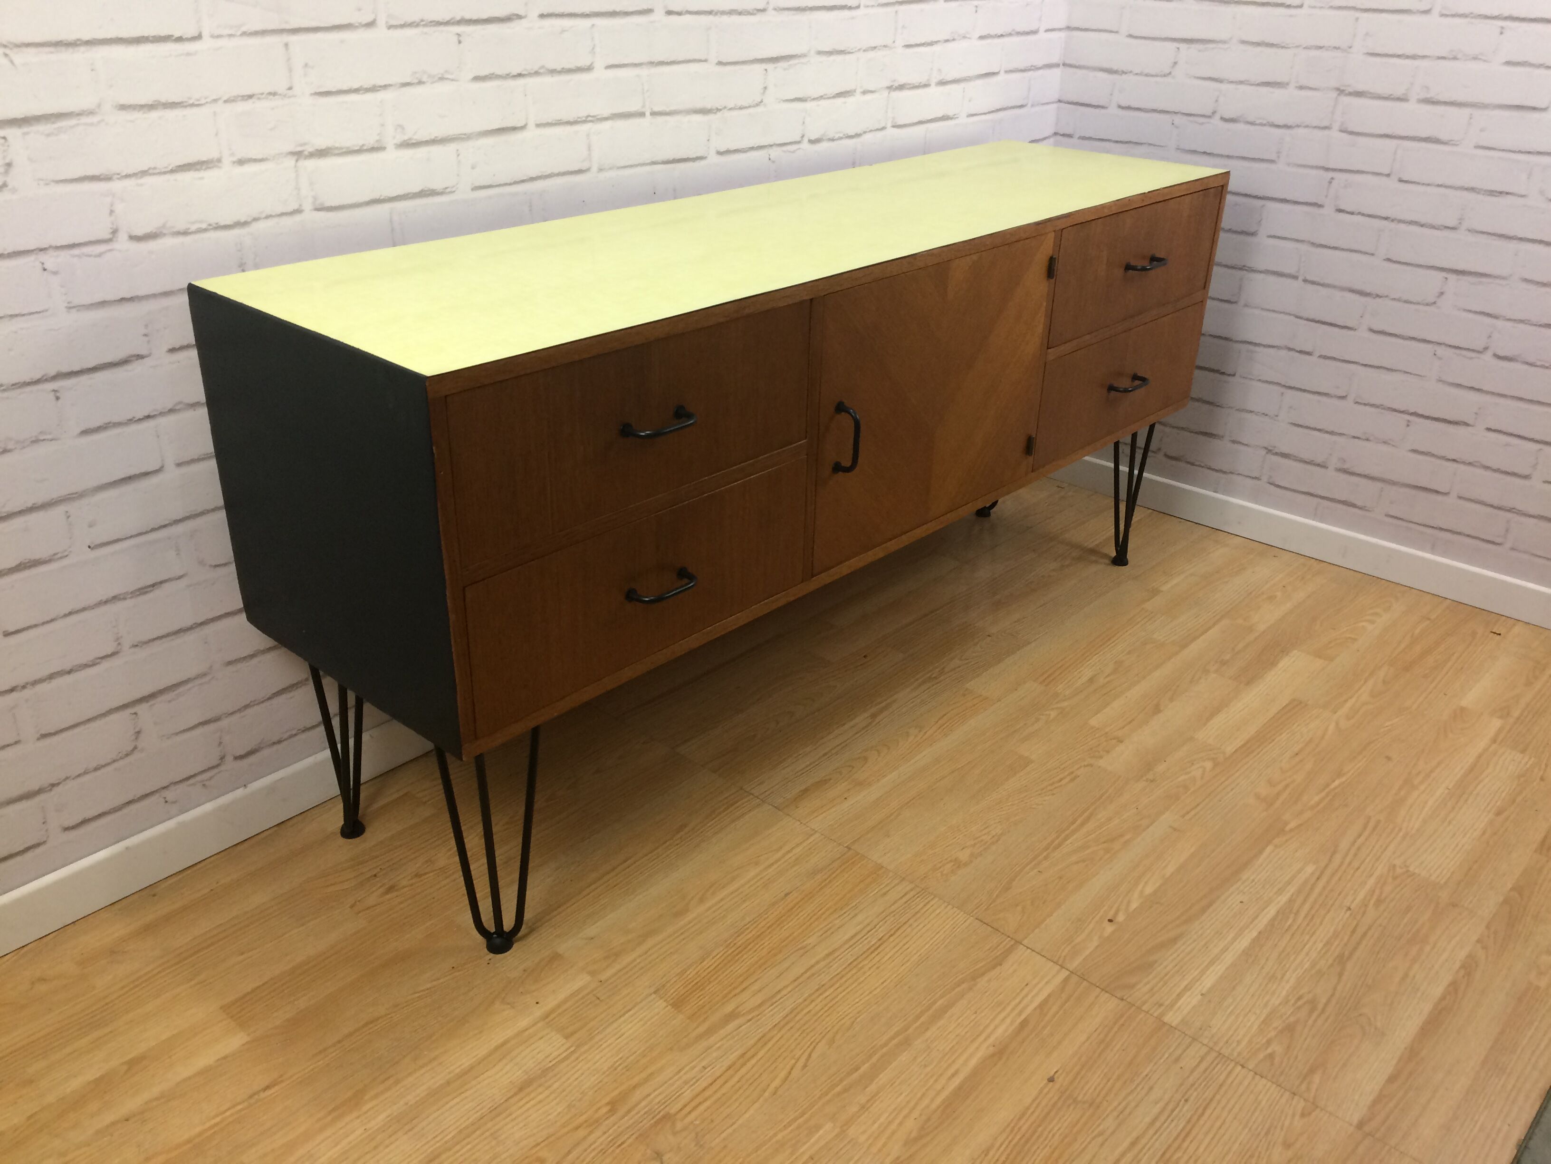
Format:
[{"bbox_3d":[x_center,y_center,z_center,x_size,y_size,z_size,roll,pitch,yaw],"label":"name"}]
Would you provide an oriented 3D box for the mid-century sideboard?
[{"bbox_3d":[0.060,-0.171,1.885,0.436,0.705,1.530,24,34,36],"label":"mid-century sideboard"}]

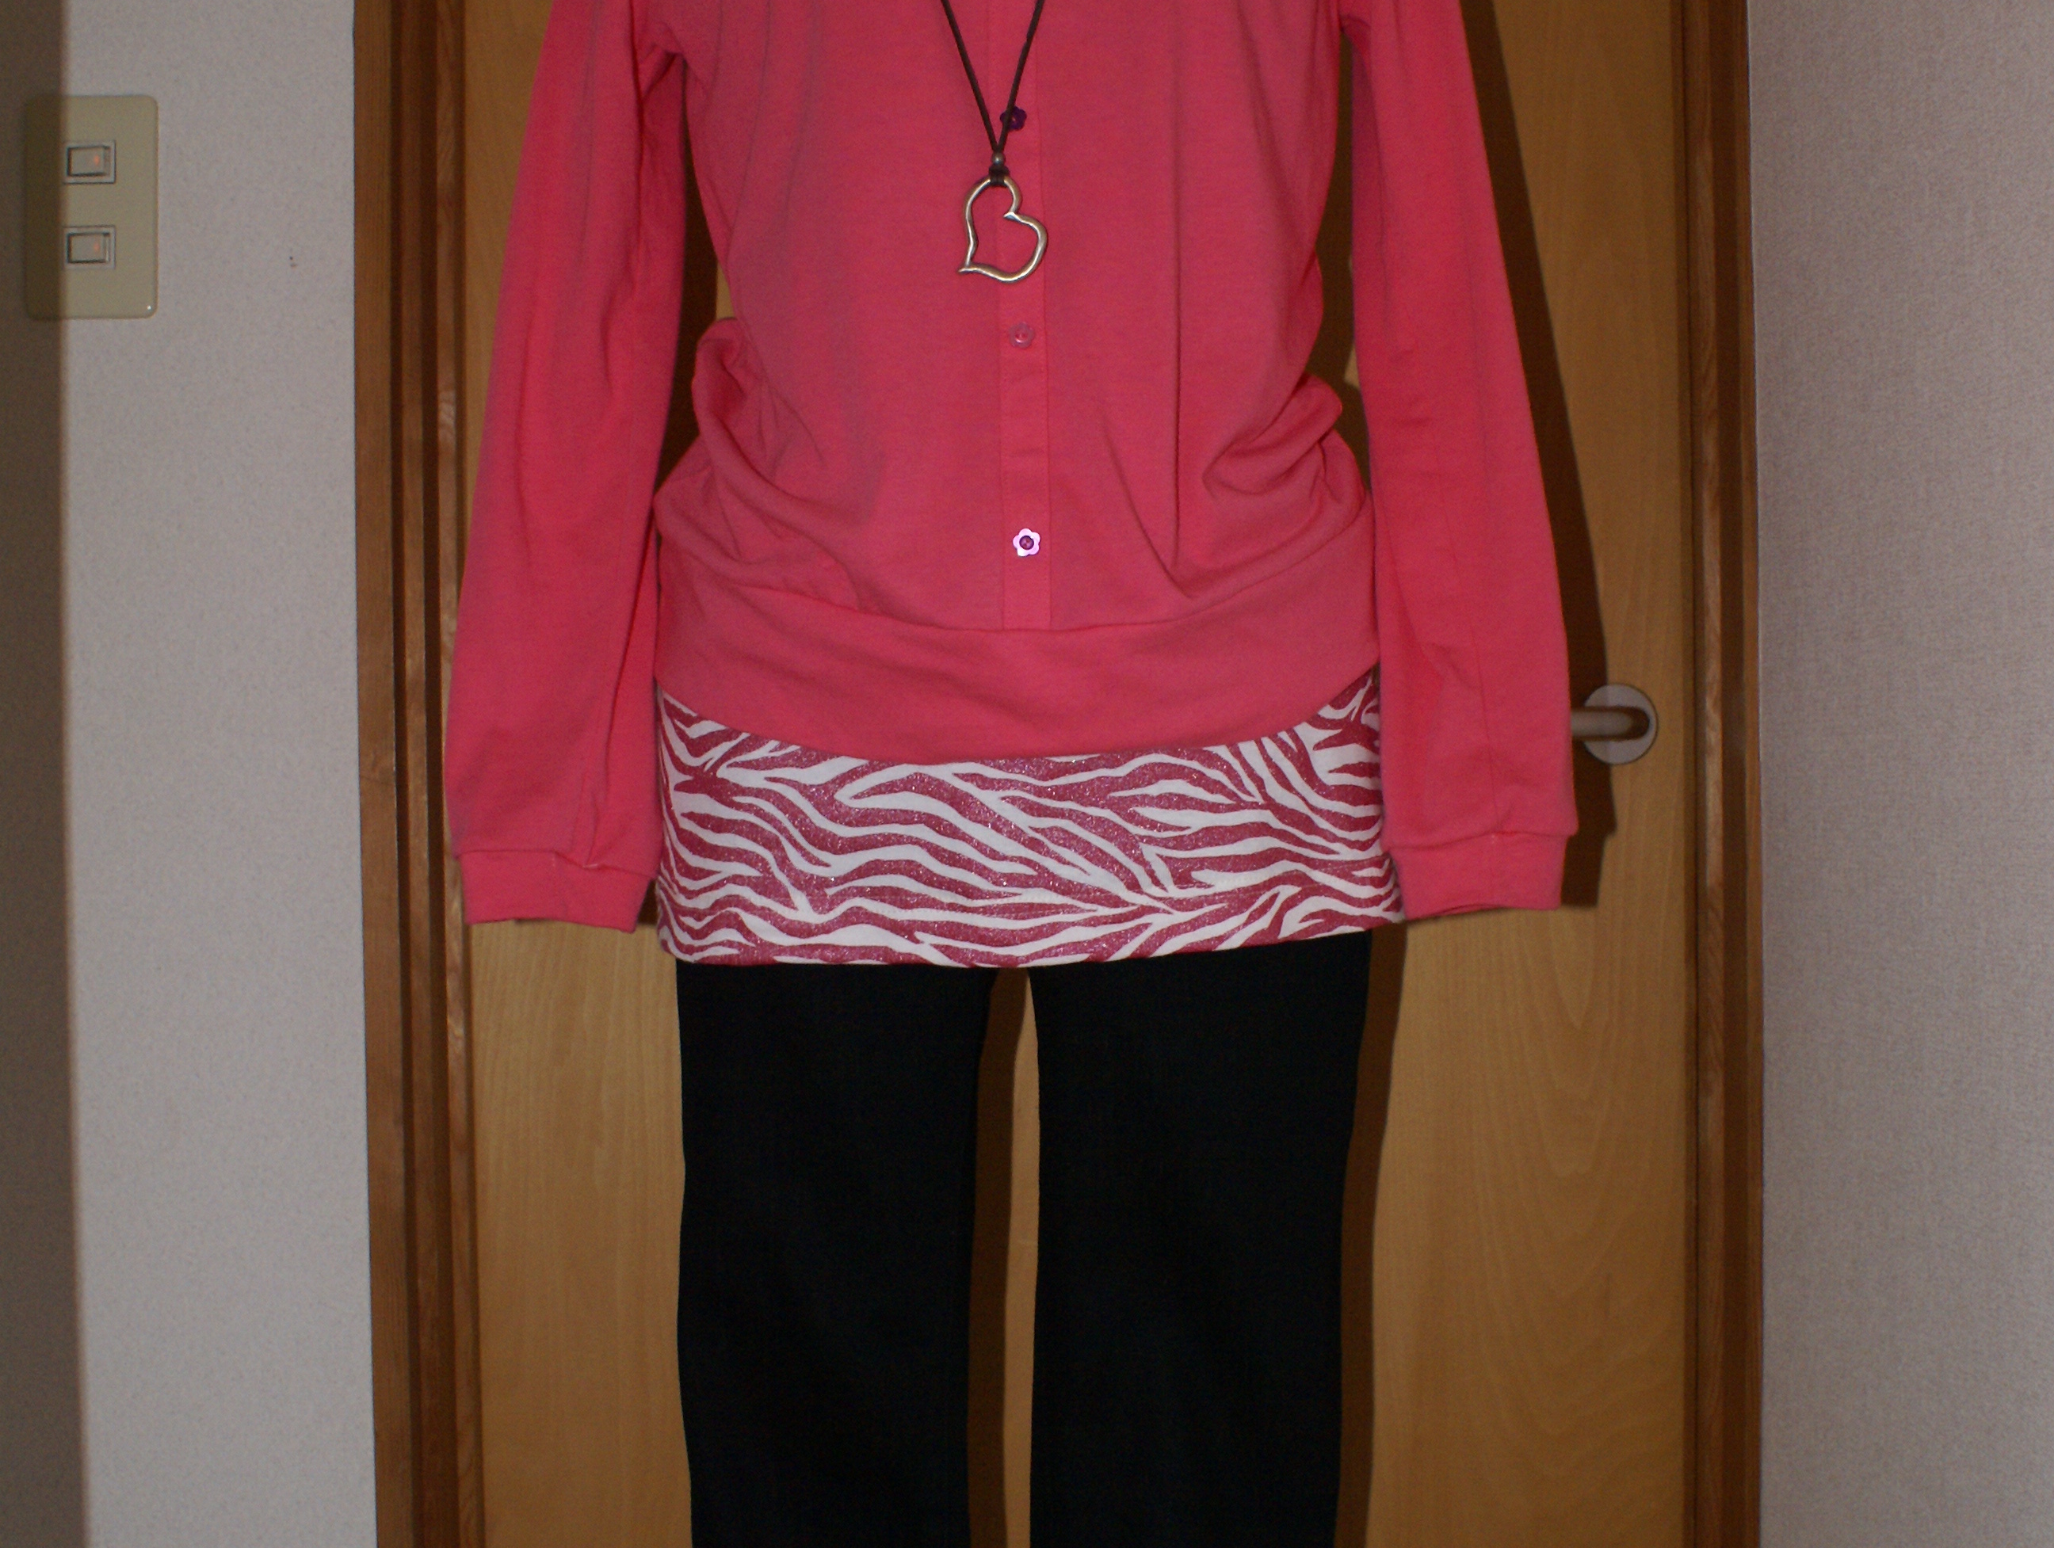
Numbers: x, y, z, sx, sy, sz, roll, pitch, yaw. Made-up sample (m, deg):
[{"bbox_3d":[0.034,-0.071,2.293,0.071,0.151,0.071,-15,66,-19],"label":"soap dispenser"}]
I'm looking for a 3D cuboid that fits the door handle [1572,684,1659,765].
[{"bbox_3d":[0.297,-0.029,1.455,0.135,0.048,0.060,-1,1,0],"label":"door handle"}]

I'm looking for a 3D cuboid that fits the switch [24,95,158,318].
[{"bbox_3d":[-0.503,-0.305,1.378,0.071,0.120,0.010,-1,1,0],"label":"switch"}]

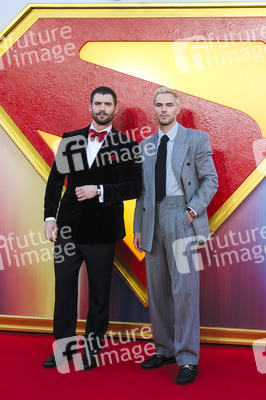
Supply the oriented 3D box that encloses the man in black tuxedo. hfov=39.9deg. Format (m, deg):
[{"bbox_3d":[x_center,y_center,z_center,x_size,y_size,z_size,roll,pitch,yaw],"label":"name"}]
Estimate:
[{"bbox_3d":[-0.268,0.184,2.480,0.650,1.860,0.420,1,5,11],"label":"man in black tuxedo"}]

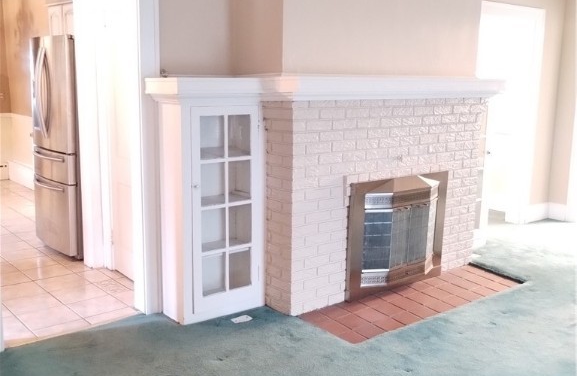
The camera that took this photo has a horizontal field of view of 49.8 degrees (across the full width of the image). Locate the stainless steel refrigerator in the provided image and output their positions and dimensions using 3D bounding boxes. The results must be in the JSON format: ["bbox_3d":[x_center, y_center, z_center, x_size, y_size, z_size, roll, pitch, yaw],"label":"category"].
[{"bbox_3d":[-1.687,-0.377,5.303,0.800,1.770,0.860,-7,13,-39],"label":"stainless steel refrigerator"}]

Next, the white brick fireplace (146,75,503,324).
[{"bbox_3d":[0.533,-0.033,4.387,2.978,1.457,0.674,-7,13,-39],"label":"white brick fireplace"}]

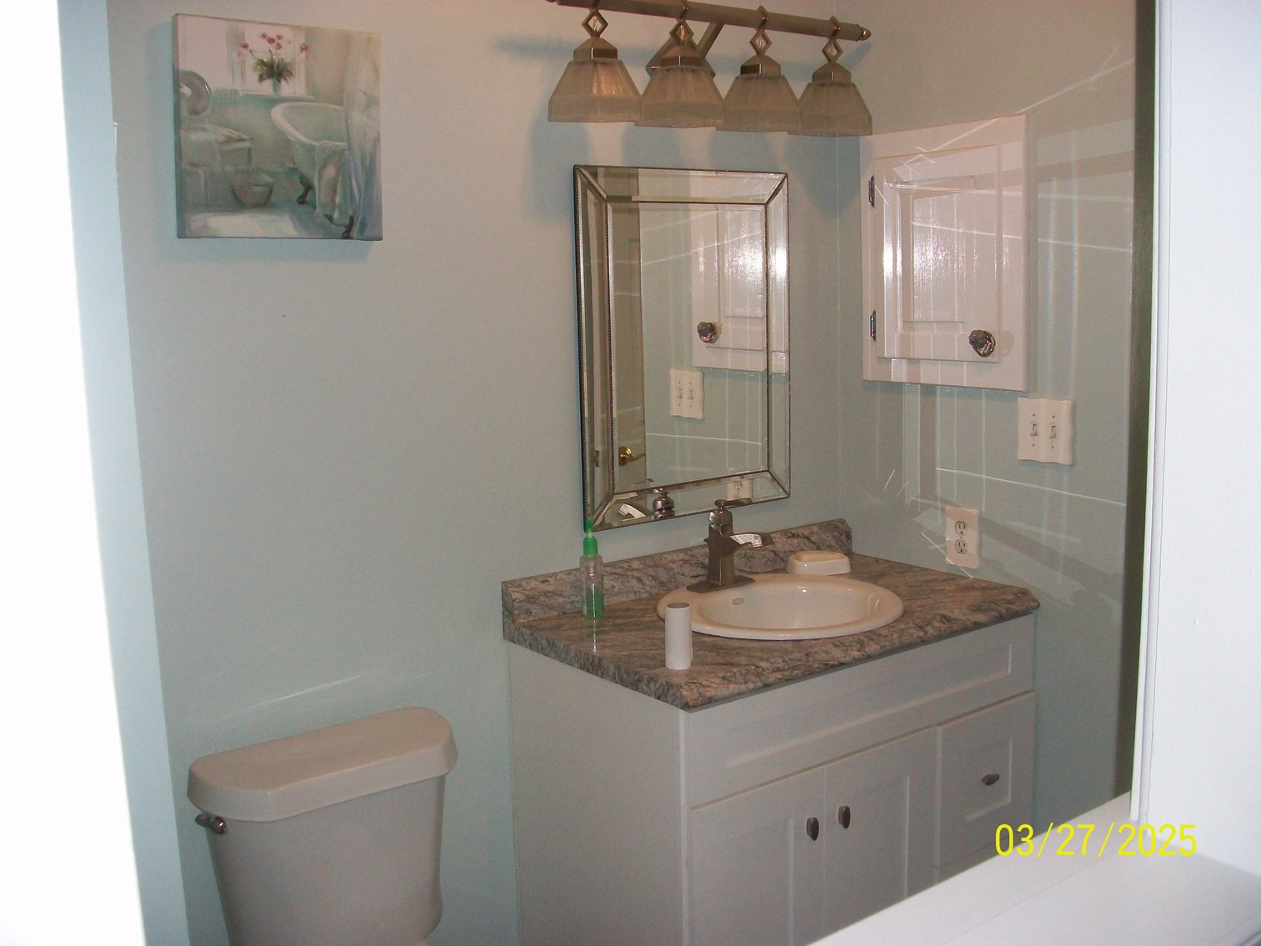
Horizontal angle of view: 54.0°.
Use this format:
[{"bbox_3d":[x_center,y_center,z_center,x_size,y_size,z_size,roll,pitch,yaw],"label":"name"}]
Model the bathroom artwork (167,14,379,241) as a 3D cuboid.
[{"bbox_3d":[-0.559,-0.547,1.988,0.335,0.340,0.036,-6,10,-36],"label":"bathroom artwork"}]

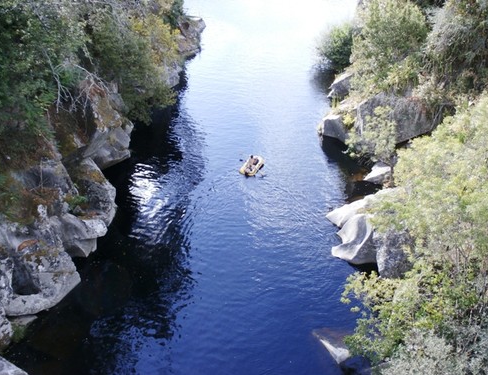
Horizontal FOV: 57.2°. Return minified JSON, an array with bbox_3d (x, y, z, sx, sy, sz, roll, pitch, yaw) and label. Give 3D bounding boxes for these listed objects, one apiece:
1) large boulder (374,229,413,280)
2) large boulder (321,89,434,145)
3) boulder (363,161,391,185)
[{"bbox_3d":[7.670,3.416,23.126,1.800,2.200,1.500,6,36,8],"label":"large boulder"},{"bbox_3d":[9.925,-5.438,34.576,8.400,3.200,4.200,0,36,0],"label":"large boulder"},{"bbox_3d":[9.000,-1.025,30.502,1.750,1.150,1.400,0,36,0],"label":"boulder"}]

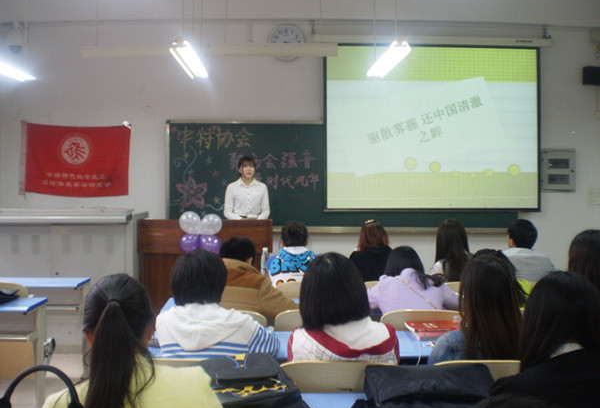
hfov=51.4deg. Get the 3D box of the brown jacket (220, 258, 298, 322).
[{"bbox_3d":[-0.280,0.577,3.580,0.540,0.600,0.450,0,1,3],"label":"brown jacket"}]

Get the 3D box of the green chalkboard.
[{"bbox_3d":[0.498,-0.307,7.060,4.020,1.280,0.060,0,2,-3],"label":"green chalkboard"}]

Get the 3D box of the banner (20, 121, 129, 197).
[{"bbox_3d":[-2.484,-0.493,6.920,1.210,0.840,0.030,0,1,-3],"label":"banner"}]

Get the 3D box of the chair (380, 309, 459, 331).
[{"bbox_3d":[0.665,0.938,3.500,0.430,0.800,0.480,0,1,-3],"label":"chair"}]

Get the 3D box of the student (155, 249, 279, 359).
[{"bbox_3d":[-0.328,0.763,2.630,0.480,1.170,0.700,0,1,-3],"label":"student"}]

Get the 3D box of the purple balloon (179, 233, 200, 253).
[{"bbox_3d":[-0.941,0.349,5.350,0.185,0.190,0.185,0,2,-3],"label":"purple balloon"}]

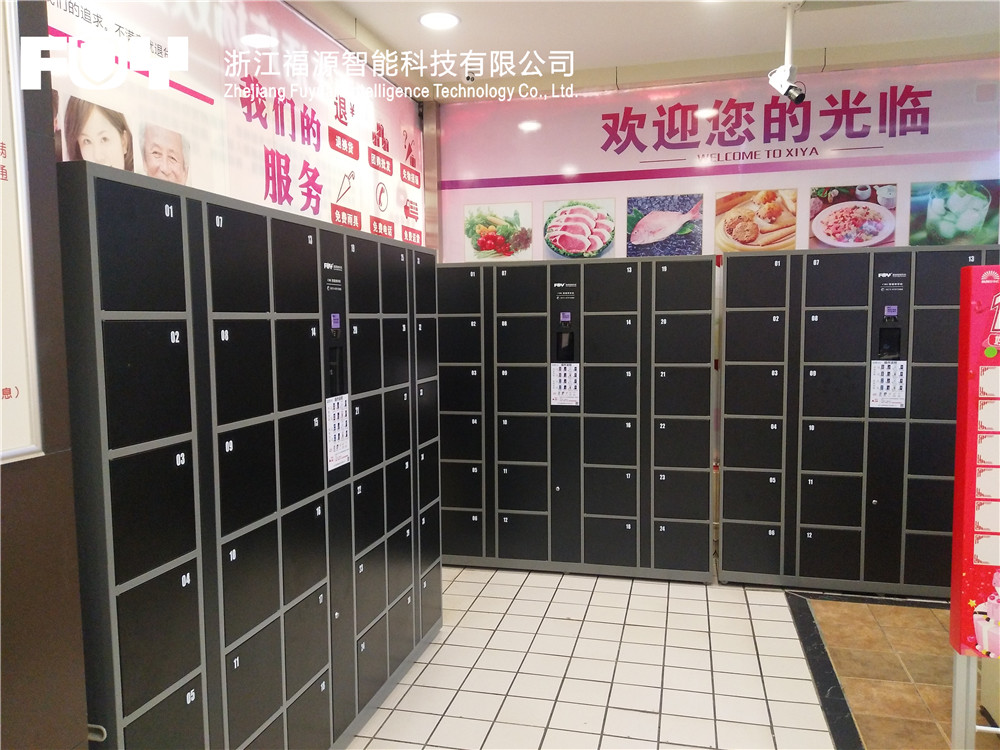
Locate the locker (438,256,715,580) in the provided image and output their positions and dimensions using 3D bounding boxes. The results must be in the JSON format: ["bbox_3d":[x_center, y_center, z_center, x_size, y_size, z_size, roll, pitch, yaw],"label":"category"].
[{"bbox_3d":[0.431,0.242,4.509,1.630,1.818,0.460,0,5,13],"label":"locker"}]

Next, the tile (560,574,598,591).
[{"bbox_3d":[0.441,1.185,4.242,0.195,0.010,0.195,0,5,14],"label":"tile"}]

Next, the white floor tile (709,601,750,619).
[{"bbox_3d":[1.168,1.206,3.841,0.197,0.010,0.197,1,5,14],"label":"white floor tile"}]

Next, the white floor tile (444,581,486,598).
[{"bbox_3d":[-0.193,1.193,4.179,0.197,0.010,0.197,0,5,14],"label":"white floor tile"}]

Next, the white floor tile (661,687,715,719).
[{"bbox_3d":[0.730,1.282,2.923,0.197,0.010,0.197,1,5,14],"label":"white floor tile"}]

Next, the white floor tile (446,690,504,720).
[{"bbox_3d":[-0.093,1.307,2.958,0.196,0.010,0.196,1,5,14],"label":"white floor tile"}]

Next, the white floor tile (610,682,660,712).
[{"bbox_3d":[0.535,1.280,2.970,0.197,0.010,0.197,0,5,14],"label":"white floor tile"}]

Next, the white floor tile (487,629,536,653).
[{"bbox_3d":[0.052,1.250,3.522,0.195,0.010,0.195,0,5,14],"label":"white floor tile"}]

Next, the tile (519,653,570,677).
[{"bbox_3d":[0.198,1.268,3.280,0.195,0.010,0.195,0,5,14],"label":"tile"}]

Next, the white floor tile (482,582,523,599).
[{"bbox_3d":[0.005,1.195,4.134,0.197,0.010,0.197,1,5,14],"label":"white floor tile"}]

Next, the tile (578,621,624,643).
[{"bbox_3d":[0.486,1.231,3.598,0.197,0.010,0.197,0,5,14],"label":"tile"}]

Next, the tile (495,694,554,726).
[{"bbox_3d":[0.100,1.293,2.877,0.196,0.010,0.196,1,5,14],"label":"tile"}]

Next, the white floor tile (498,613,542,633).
[{"bbox_3d":[0.099,1.228,3.695,0.197,0.010,0.197,0,5,14],"label":"white floor tile"}]

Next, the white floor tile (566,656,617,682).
[{"bbox_3d":[0.390,1.263,3.212,0.197,0.010,0.197,0,5,14],"label":"white floor tile"}]

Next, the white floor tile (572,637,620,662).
[{"bbox_3d":[0.440,1.247,3.409,0.196,0.010,0.196,1,5,14],"label":"white floor tile"}]

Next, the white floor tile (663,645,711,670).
[{"bbox_3d":[0.831,1.256,3.326,0.195,0.010,0.195,0,5,14],"label":"white floor tile"}]

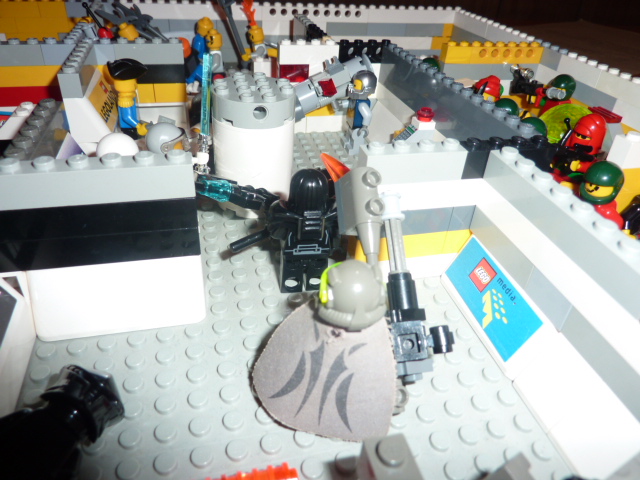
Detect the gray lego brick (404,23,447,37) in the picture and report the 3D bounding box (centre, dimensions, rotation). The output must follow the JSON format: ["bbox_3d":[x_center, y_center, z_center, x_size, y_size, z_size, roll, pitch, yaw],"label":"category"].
[{"bbox_3d":[0.079,-0.162,0.354,0.032,0.010,0.008,-5,36,-14],"label":"gray lego brick"}]

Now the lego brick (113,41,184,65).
[{"bbox_3d":[-0.080,-0.089,0.219,0.032,0.011,0.008,-5,36,-14],"label":"lego brick"}]

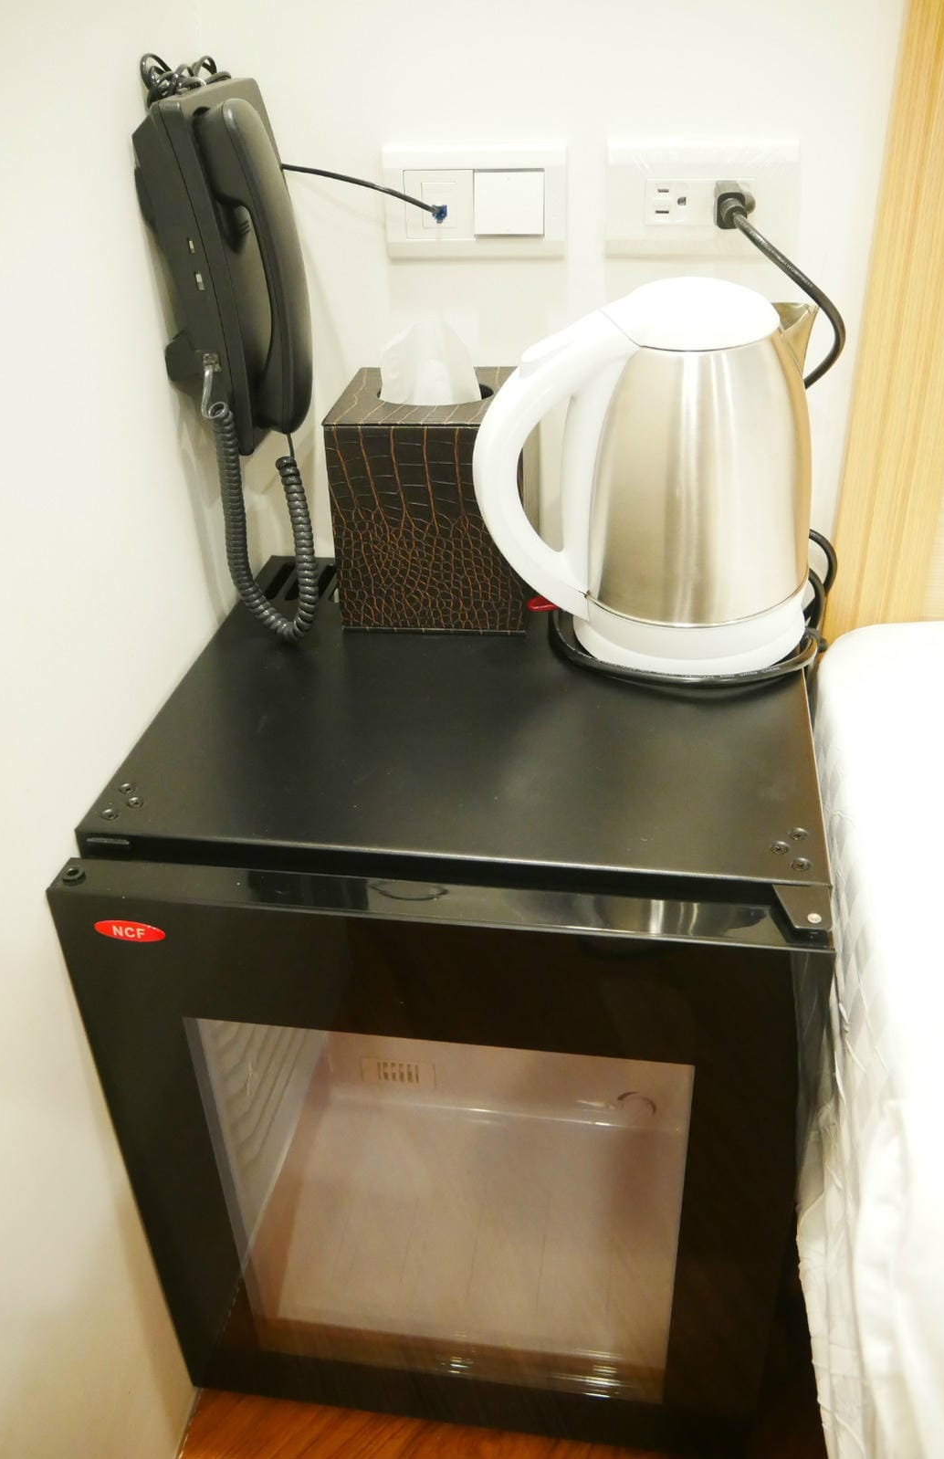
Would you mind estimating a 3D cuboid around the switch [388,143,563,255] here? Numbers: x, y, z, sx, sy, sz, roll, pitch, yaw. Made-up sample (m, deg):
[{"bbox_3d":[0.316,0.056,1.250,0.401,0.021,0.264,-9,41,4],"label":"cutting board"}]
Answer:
[{"bbox_3d":[0.003,-0.346,0.776,0.120,0.069,0.012,5,34,12],"label":"switch"}]

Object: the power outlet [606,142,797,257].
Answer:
[{"bbox_3d":[0.146,-0.335,0.745,0.120,0.069,0.012,5,34,12],"label":"power outlet"}]

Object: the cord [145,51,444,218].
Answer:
[{"bbox_3d":[-0.105,-0.360,0.729,0.155,0.108,0.105,5,34,12],"label":"cord"}]

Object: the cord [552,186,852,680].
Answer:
[{"bbox_3d":[0.143,-0.180,0.737,0.186,0.265,0.178,5,34,12],"label":"cord"}]

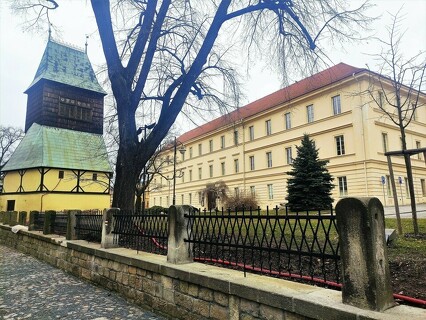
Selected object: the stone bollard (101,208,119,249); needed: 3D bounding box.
[{"bbox_3d":[-2.490,1.659,7.526,0.327,0.920,0.310,8,-12,-38],"label":"stone bollard"}]

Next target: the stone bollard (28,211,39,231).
[{"bbox_3d":[-8.384,2.897,14.597,0.327,0.920,0.310,8,-13,-39],"label":"stone bollard"}]

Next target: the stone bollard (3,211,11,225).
[{"bbox_3d":[-14.399,4.077,21.574,0.327,0.920,0.310,8,-13,-40],"label":"stone bollard"}]

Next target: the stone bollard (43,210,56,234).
[{"bbox_3d":[-6.405,2.491,12.250,0.327,0.920,0.310,8,-12,-39],"label":"stone bollard"}]

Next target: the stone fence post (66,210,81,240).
[{"bbox_3d":[-4.441,2.078,9.893,0.327,0.920,0.310,8,-12,-39],"label":"stone fence post"}]

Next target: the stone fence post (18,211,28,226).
[{"bbox_3d":[-10.375,3.297,16.933,0.327,0.920,0.310,8,-13,-40],"label":"stone fence post"}]

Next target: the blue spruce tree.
[{"bbox_3d":[6.700,0.873,21.152,3.200,5.402,3.200,0,-10,0],"label":"blue spruce tree"}]

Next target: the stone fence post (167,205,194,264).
[{"bbox_3d":[-0.553,1.233,5.149,0.327,0.920,0.310,8,-12,-38],"label":"stone fence post"}]

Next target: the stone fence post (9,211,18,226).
[{"bbox_3d":[-12.381,3.690,19.259,0.327,0.920,0.310,8,-13,-40],"label":"stone fence post"}]

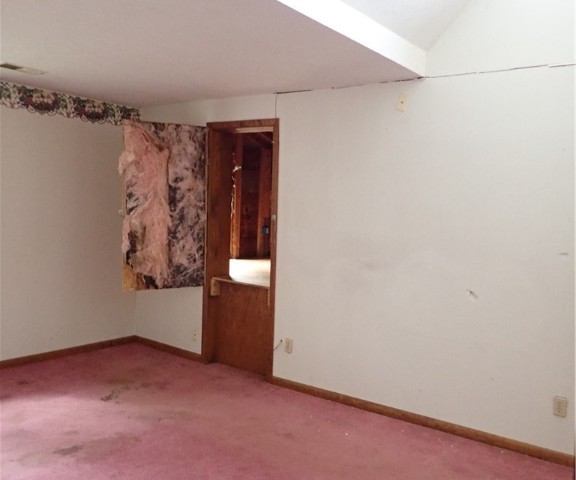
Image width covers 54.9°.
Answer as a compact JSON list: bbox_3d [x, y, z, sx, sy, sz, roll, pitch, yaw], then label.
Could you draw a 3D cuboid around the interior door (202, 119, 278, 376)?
[{"bbox_3d":[-0.406,0.071,4.779,0.806,2.151,0.100,5,5,36],"label":"interior door"}]

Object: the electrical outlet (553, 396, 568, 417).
[{"bbox_3d":[1.603,0.990,3.273,0.071,0.112,0.010,5,5,36],"label":"electrical outlet"}]

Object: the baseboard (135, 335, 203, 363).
[{"bbox_3d":[-1.168,1.045,5.334,0.934,0.078,0.016,5,5,36],"label":"baseboard"}]

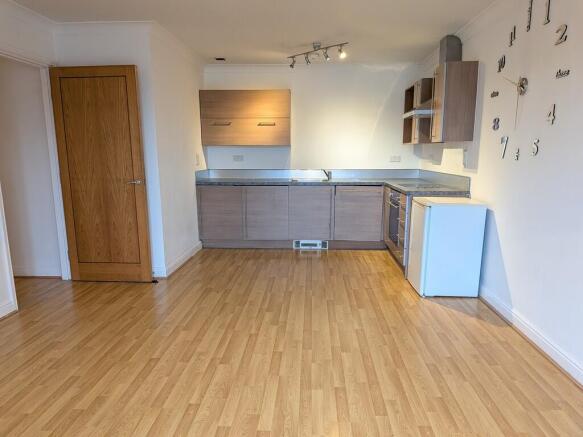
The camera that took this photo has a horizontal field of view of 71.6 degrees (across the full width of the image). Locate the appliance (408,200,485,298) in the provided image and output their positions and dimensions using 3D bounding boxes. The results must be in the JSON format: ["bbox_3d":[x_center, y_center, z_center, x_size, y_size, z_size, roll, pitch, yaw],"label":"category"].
[{"bbox_3d":[1.446,0.253,3.807,0.510,0.845,0.510,0,10,3],"label":"appliance"}]

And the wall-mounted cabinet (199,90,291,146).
[{"bbox_3d":[-0.594,-1.356,5.525,1.200,0.725,0.330,0,10,3],"label":"wall-mounted cabinet"}]

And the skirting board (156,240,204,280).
[{"bbox_3d":[-1.322,0.451,4.829,0.120,0.120,1.310,0,10,3],"label":"skirting board"}]

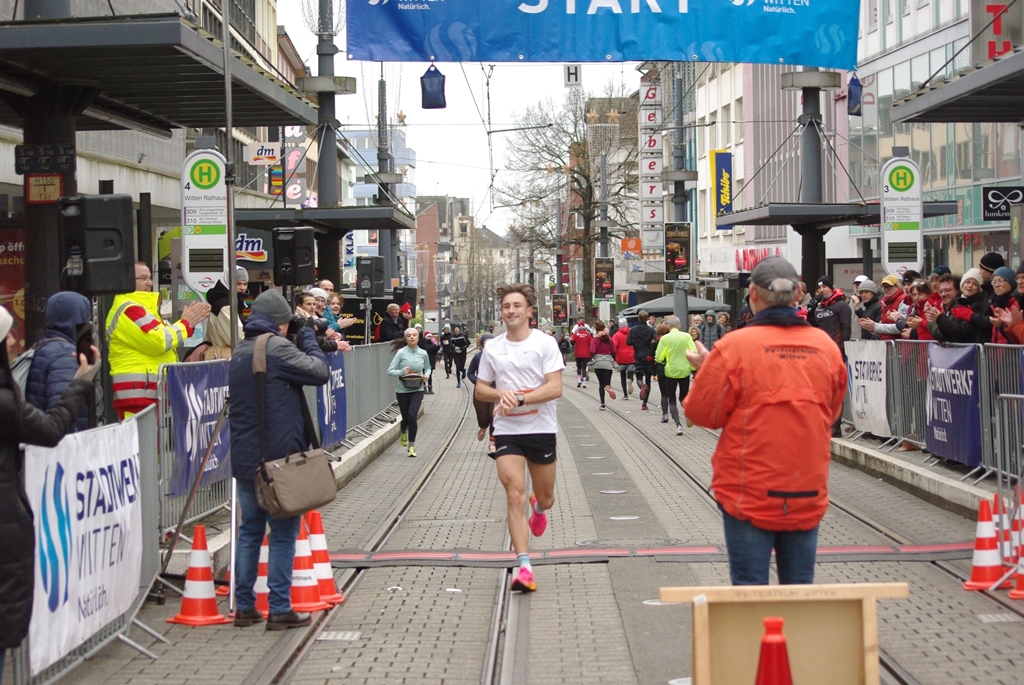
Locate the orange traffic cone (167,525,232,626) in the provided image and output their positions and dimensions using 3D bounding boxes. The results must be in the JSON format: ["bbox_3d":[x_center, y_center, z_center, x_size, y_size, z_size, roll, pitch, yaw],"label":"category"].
[{"bbox_3d":[-1.636,1.212,12.250,0.285,0.500,0.285,-1,0,45],"label":"orange traffic cone"}]

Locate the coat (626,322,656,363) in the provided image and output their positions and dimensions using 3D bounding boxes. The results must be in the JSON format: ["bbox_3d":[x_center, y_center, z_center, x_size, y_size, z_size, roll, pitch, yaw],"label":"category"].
[{"bbox_3d":[2.385,0.037,43.000,0.560,0.780,0.360,-1,0,3],"label":"coat"}]

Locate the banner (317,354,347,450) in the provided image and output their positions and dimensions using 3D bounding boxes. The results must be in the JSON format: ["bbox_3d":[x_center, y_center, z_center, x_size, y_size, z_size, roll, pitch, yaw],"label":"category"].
[{"bbox_3d":[-1.860,0.585,24.400,0.080,0.950,2.800,-1,0,1],"label":"banner"}]

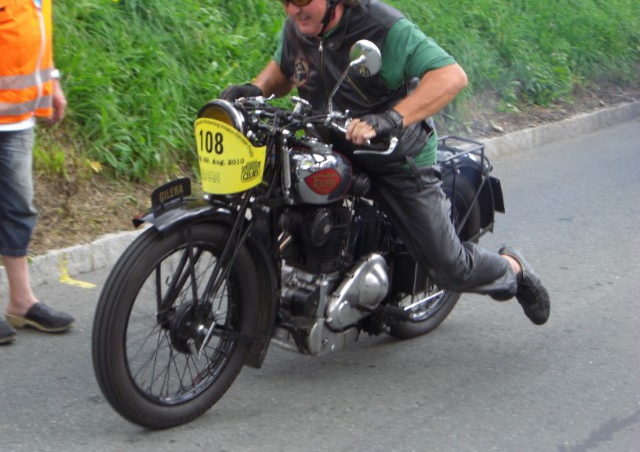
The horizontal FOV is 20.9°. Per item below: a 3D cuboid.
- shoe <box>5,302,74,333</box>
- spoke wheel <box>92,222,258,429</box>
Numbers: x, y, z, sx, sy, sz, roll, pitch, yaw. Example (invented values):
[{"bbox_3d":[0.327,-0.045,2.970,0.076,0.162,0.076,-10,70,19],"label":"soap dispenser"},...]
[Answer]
[{"bbox_3d":[-1.078,0.345,6.681,0.270,0.100,0.098,4,11,20],"label":"shoe"},{"bbox_3d":[-0.431,0.294,5.303,0.105,0.670,0.670,15,17,39],"label":"spoke wheel"}]

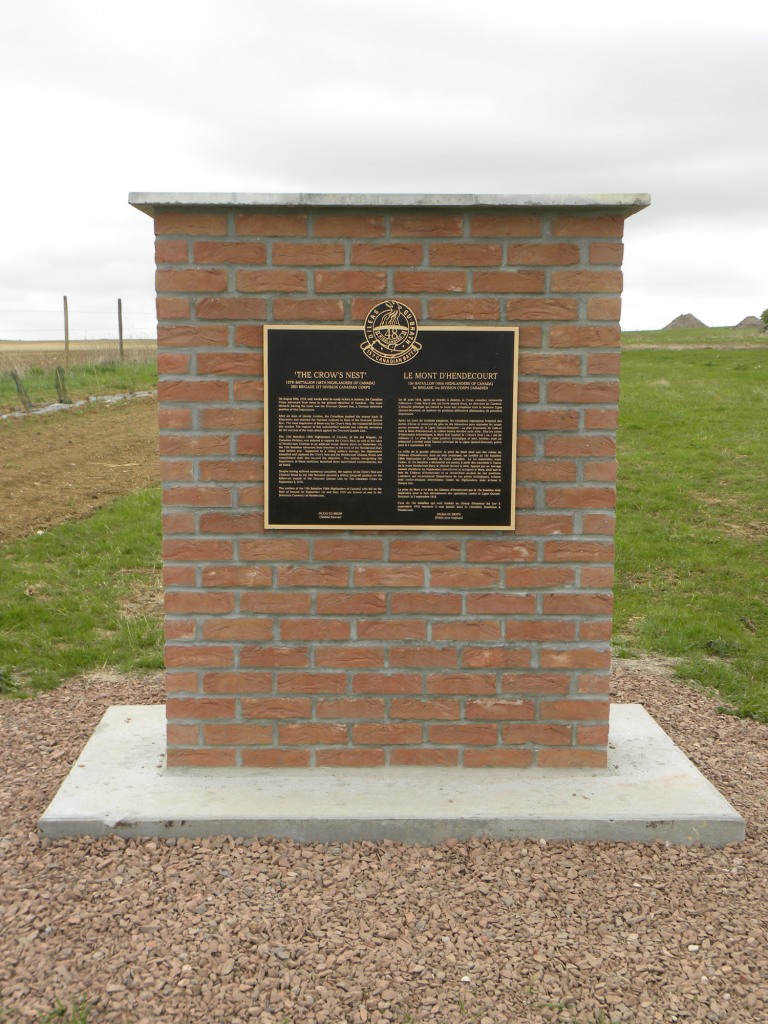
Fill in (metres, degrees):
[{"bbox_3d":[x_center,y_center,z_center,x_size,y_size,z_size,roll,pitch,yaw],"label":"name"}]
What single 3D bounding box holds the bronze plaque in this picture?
[{"bbox_3d":[0.020,-0.266,4.047,0.755,0.649,0.025,0,9,-1],"label":"bronze plaque"}]

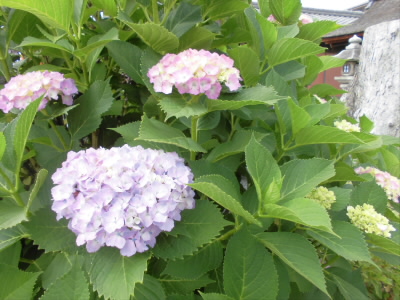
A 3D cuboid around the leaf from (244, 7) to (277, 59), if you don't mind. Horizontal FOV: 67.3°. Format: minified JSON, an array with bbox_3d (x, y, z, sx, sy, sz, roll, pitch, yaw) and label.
[{"bbox_3d":[0.127,-0.246,0.630,0.066,0.112,0.050,2,11,11],"label":"leaf"}]

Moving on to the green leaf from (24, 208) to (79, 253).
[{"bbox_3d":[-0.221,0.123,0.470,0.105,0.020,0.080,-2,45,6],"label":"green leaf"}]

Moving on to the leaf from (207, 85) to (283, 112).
[{"bbox_3d":[0.080,-0.101,0.580,0.145,0.035,0.085,0,18,-3],"label":"leaf"}]

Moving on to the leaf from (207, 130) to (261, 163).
[{"bbox_3d":[0.062,-0.006,0.540,0.100,0.058,0.055,0,11,0],"label":"leaf"}]

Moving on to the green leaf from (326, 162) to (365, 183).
[{"bbox_3d":[0.297,0.047,0.620,0.095,0.028,0.055,18,-11,6],"label":"green leaf"}]

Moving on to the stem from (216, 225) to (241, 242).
[{"bbox_3d":[0.044,0.128,0.460,0.047,0.010,0.010,-36,0,6],"label":"stem"}]

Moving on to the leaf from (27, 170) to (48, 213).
[{"bbox_3d":[-0.225,0.057,0.420,0.018,0.068,0.040,29,-15,-8],"label":"leaf"}]

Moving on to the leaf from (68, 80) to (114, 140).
[{"bbox_3d":[-0.217,-0.079,0.600,0.072,0.145,0.030,35,3,8],"label":"leaf"}]

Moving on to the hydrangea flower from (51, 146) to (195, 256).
[{"bbox_3d":[-0.111,0.072,0.430,0.200,0.150,0.190,0,11,0],"label":"hydrangea flower"}]

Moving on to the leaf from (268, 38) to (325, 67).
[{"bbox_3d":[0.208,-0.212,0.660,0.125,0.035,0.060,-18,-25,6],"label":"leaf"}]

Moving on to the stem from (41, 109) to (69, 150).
[{"bbox_3d":[-0.284,-0.038,0.590,0.010,0.090,0.010,-30,6,0],"label":"stem"}]

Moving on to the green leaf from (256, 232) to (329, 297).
[{"bbox_3d":[0.149,0.179,0.480,0.140,0.030,0.068,41,44,6],"label":"green leaf"}]

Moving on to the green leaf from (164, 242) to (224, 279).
[{"bbox_3d":[-0.013,0.184,0.510,0.105,0.025,0.055,-28,48,-12],"label":"green leaf"}]

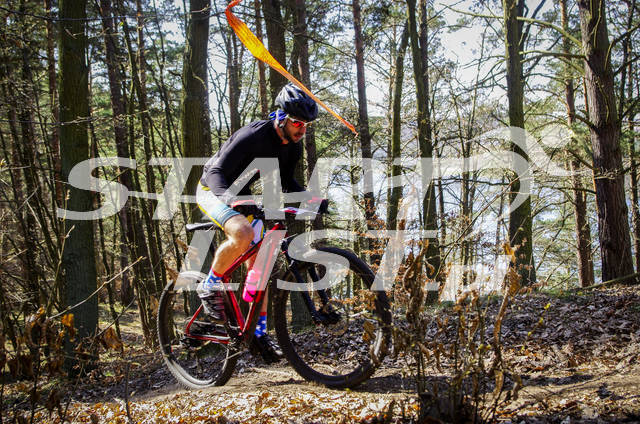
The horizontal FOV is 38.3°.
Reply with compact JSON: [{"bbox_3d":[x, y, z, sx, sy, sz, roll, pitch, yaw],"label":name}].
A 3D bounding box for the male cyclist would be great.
[{"bbox_3d":[-0.347,0.105,5.125,0.930,1.540,0.680,1,4,43],"label":"male cyclist"}]

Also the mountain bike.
[{"bbox_3d":[-0.369,0.492,5.176,1.830,1.040,0.720,-9,-2,43],"label":"mountain bike"}]

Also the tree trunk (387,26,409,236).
[{"bbox_3d":[1.335,-1.344,16.000,0.210,4.000,0.210,3,3,0],"label":"tree trunk"}]

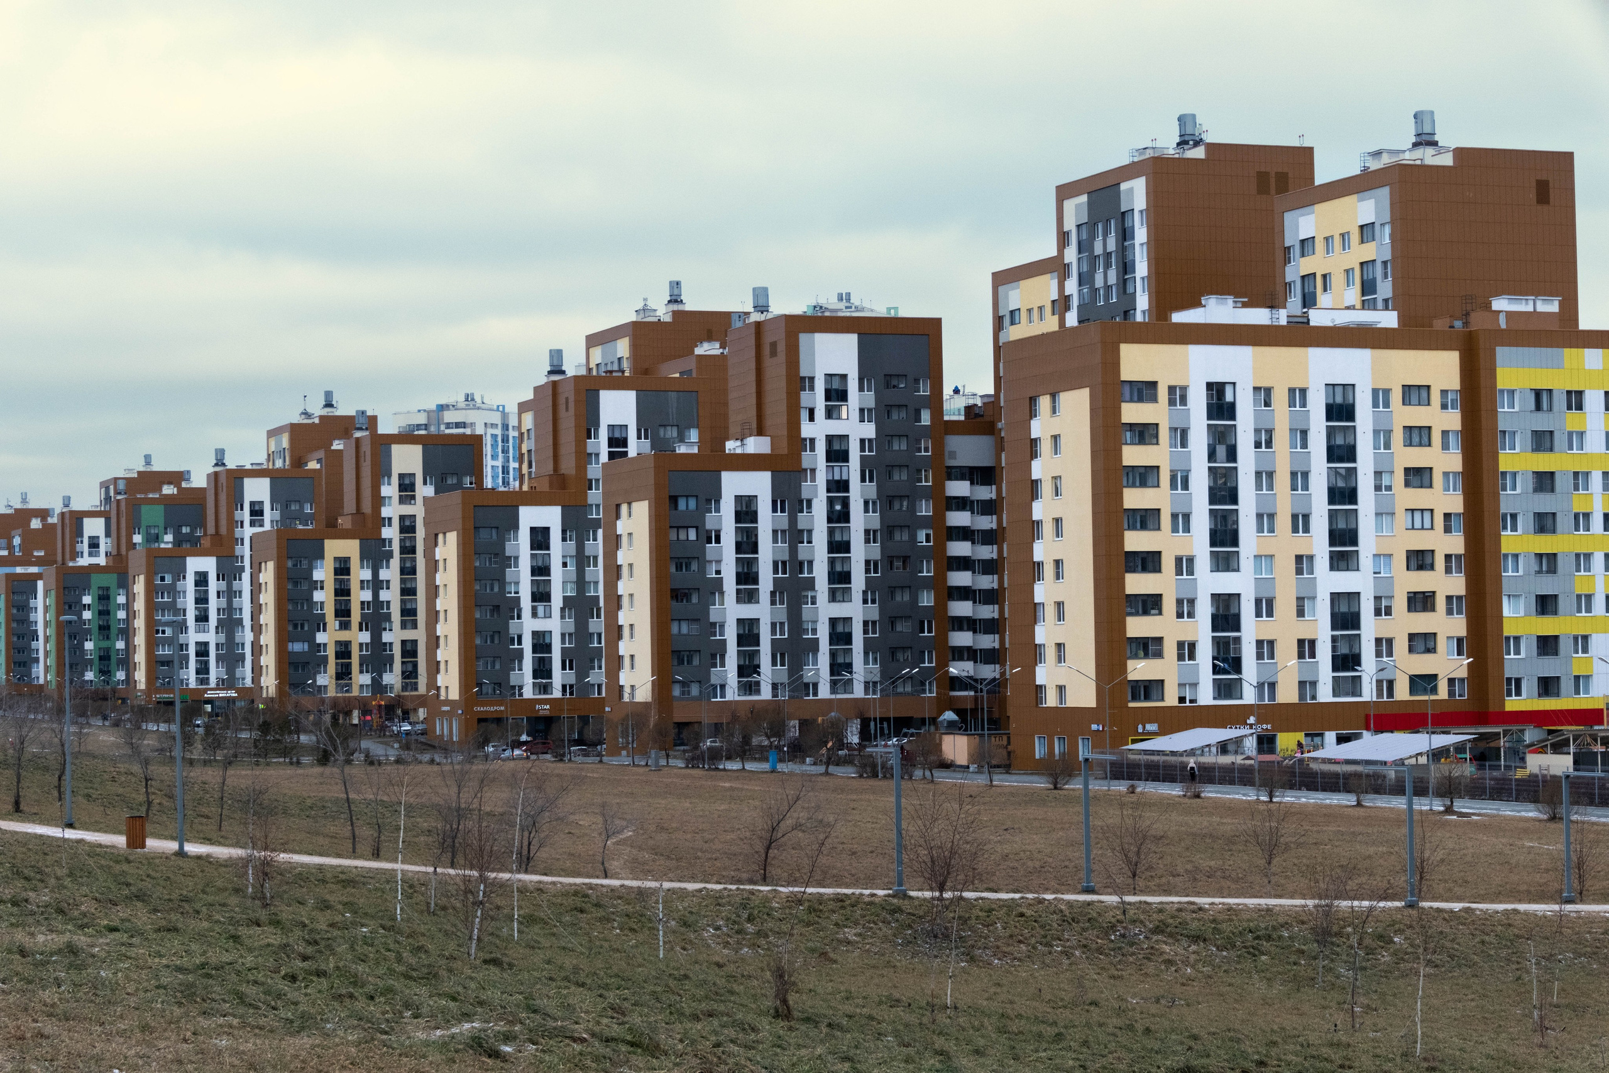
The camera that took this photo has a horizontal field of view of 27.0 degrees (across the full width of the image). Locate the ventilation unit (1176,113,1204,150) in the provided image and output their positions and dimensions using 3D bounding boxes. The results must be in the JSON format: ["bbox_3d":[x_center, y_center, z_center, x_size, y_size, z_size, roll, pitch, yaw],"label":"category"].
[{"bbox_3d":[35.839,-37.672,312.000,2.200,3.250,2.000,-1,-2,0],"label":"ventilation unit"}]

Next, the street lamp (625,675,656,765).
[{"bbox_3d":[-14.788,15.645,285.156,4.900,7.700,0.500,0,-3,-23],"label":"street lamp"}]

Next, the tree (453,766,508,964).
[{"bbox_3d":[-5.031,5.115,52.000,0.850,2.943,0.850,-1,-2,0],"label":"tree"}]

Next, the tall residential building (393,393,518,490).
[{"bbox_3d":[-96.793,4.230,961.836,32.000,88.000,32.000,-2,-3,25],"label":"tall residential building"}]

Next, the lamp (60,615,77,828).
[{"bbox_3d":[-20.659,5.172,94.120,0.500,5.937,0.500,-1,-2,0],"label":"lamp"}]

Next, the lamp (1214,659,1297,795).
[{"bbox_3d":[25.552,10.871,189.158,5.200,7.800,0.500,0,-3,-23],"label":"lamp"}]

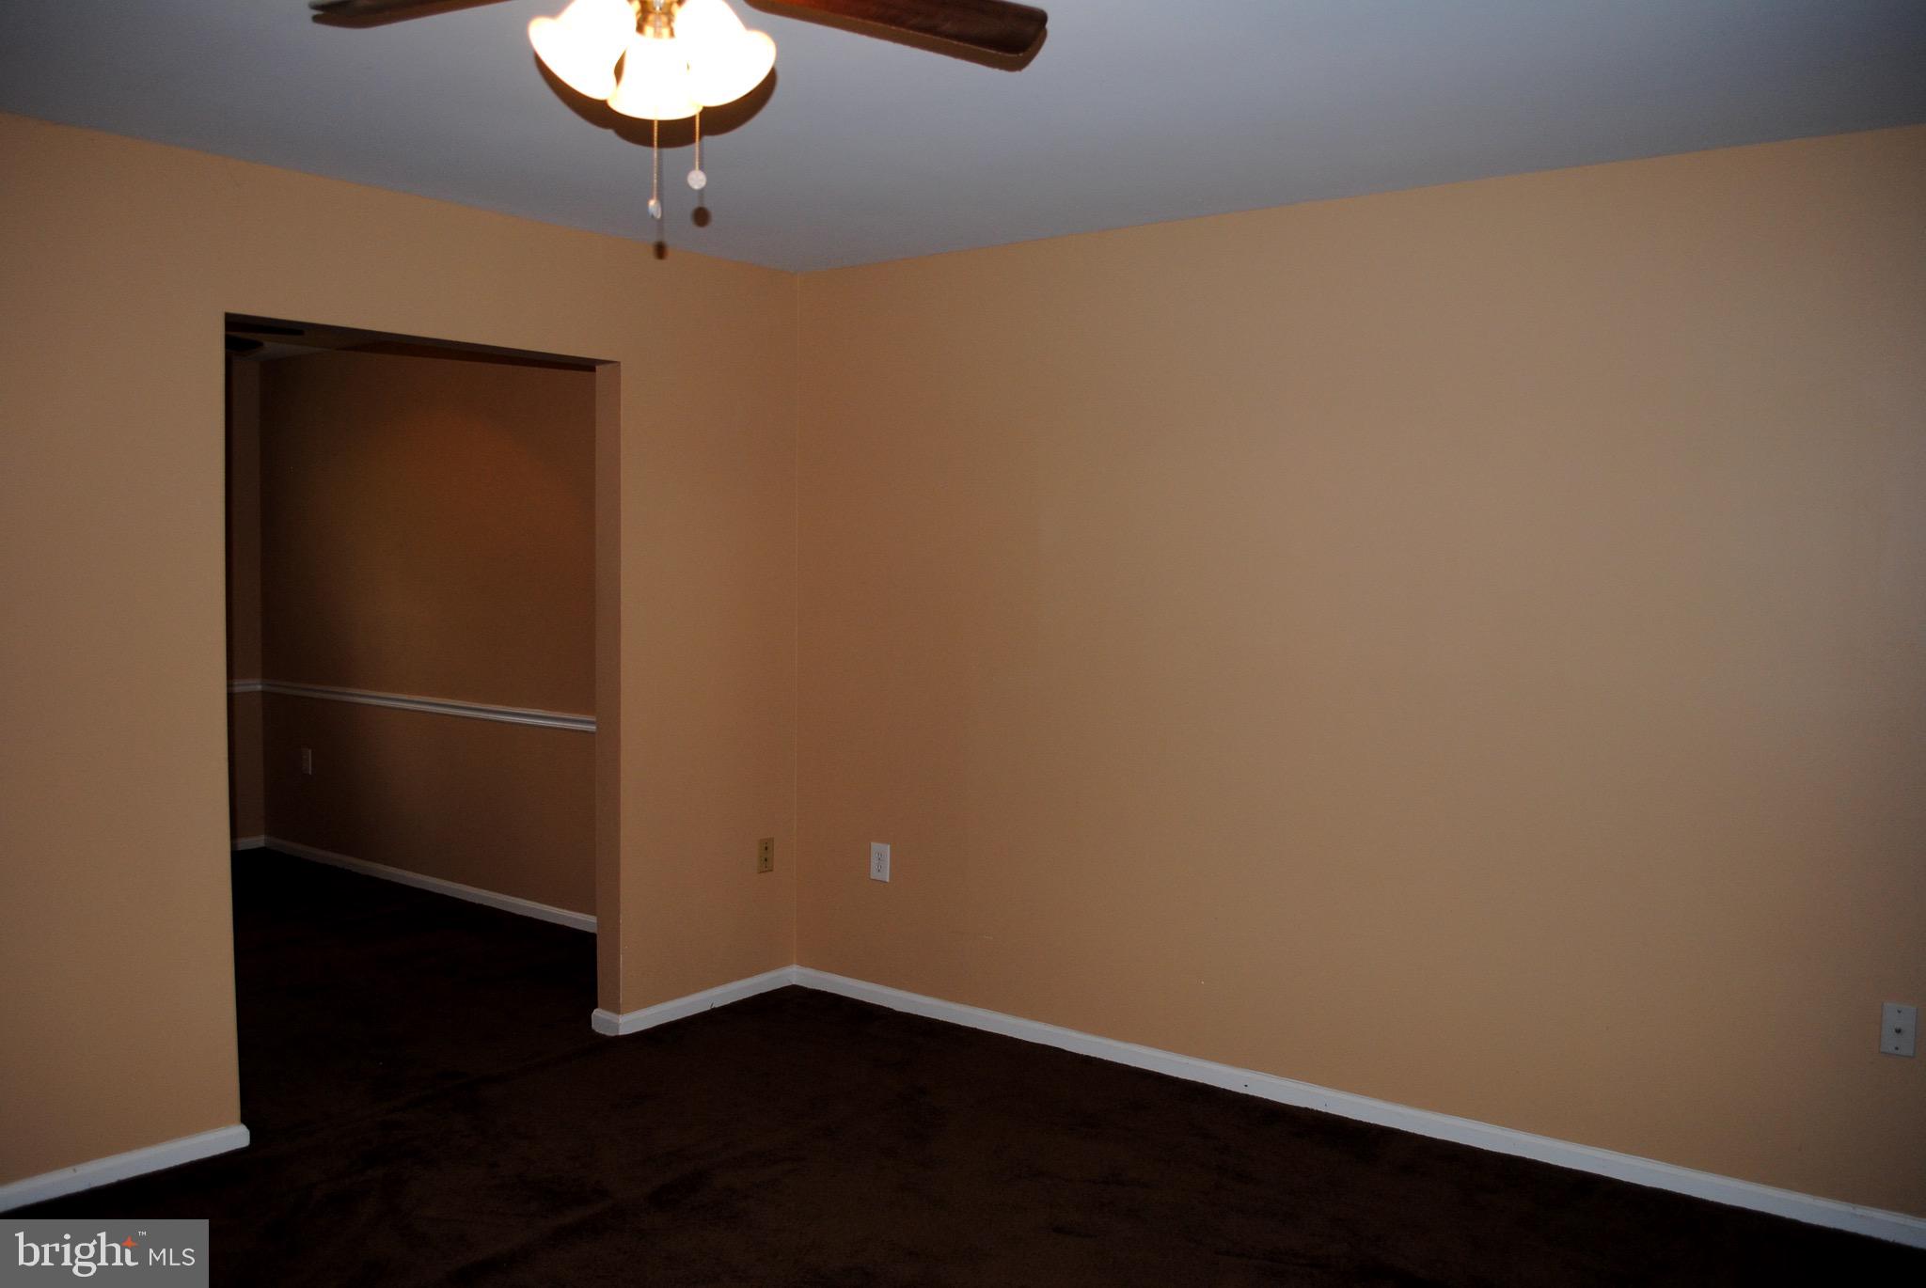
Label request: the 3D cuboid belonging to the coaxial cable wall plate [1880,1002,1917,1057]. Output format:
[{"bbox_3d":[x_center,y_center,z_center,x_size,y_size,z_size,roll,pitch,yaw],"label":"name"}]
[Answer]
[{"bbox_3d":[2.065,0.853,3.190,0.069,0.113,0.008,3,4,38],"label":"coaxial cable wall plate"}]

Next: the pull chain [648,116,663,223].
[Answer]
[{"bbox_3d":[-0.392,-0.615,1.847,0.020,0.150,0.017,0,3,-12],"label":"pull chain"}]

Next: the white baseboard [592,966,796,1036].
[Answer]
[{"bbox_3d":[-0.867,1.154,4.761,0.130,0.070,0.790,3,4,38],"label":"white baseboard"}]

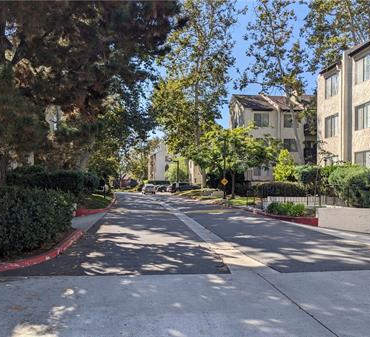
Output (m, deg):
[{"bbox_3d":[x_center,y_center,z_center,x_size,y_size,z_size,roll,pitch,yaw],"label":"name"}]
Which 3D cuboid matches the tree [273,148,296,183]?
[{"bbox_3d":[9.644,-0.145,34.000,2.300,3.700,2.300,0,-2,0],"label":"tree"}]

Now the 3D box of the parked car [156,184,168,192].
[{"bbox_3d":[-3.922,3.649,64.000,4.500,1.480,1.800,2,-3,-37],"label":"parked car"}]

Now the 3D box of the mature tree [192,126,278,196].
[{"bbox_3d":[4.391,-0.609,30.500,7.500,6.400,7.000,0,-2,0],"label":"mature tree"}]

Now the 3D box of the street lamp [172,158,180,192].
[{"bbox_3d":[-1.201,1.156,52.000,1.000,4.700,0.300,1,-3,-17],"label":"street lamp"}]

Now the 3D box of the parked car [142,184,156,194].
[{"bbox_3d":[-5.262,3.113,52.000,1.850,1.550,4.500,1,-2,-14],"label":"parked car"}]

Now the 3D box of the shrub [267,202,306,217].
[{"bbox_3d":[4.629,1.861,16.000,1.100,0.600,1.750,2,-3,-26],"label":"shrub"}]

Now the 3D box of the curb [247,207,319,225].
[{"bbox_3d":[4.348,2.216,17.209,0.524,0.320,7.599,1,-2,-10],"label":"curb"}]

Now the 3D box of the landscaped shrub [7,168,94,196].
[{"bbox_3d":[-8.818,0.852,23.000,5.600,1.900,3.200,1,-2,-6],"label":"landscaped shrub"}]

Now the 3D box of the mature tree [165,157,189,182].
[{"bbox_3d":[-1.575,0.926,65.000,4.500,6.200,4.500,0,-2,0],"label":"mature tree"}]

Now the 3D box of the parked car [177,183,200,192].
[{"bbox_3d":[0.000,3.120,57.000,4.700,1.600,1.850,2,-3,-30],"label":"parked car"}]

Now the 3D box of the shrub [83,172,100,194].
[{"bbox_3d":[-7.996,1.326,30.000,1.600,1.800,1.700,1,-3,-18],"label":"shrub"}]

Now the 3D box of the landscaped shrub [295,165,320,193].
[{"bbox_3d":[6.984,0.656,20.000,1.450,1.750,1.400,-1,-3,30],"label":"landscaped shrub"}]

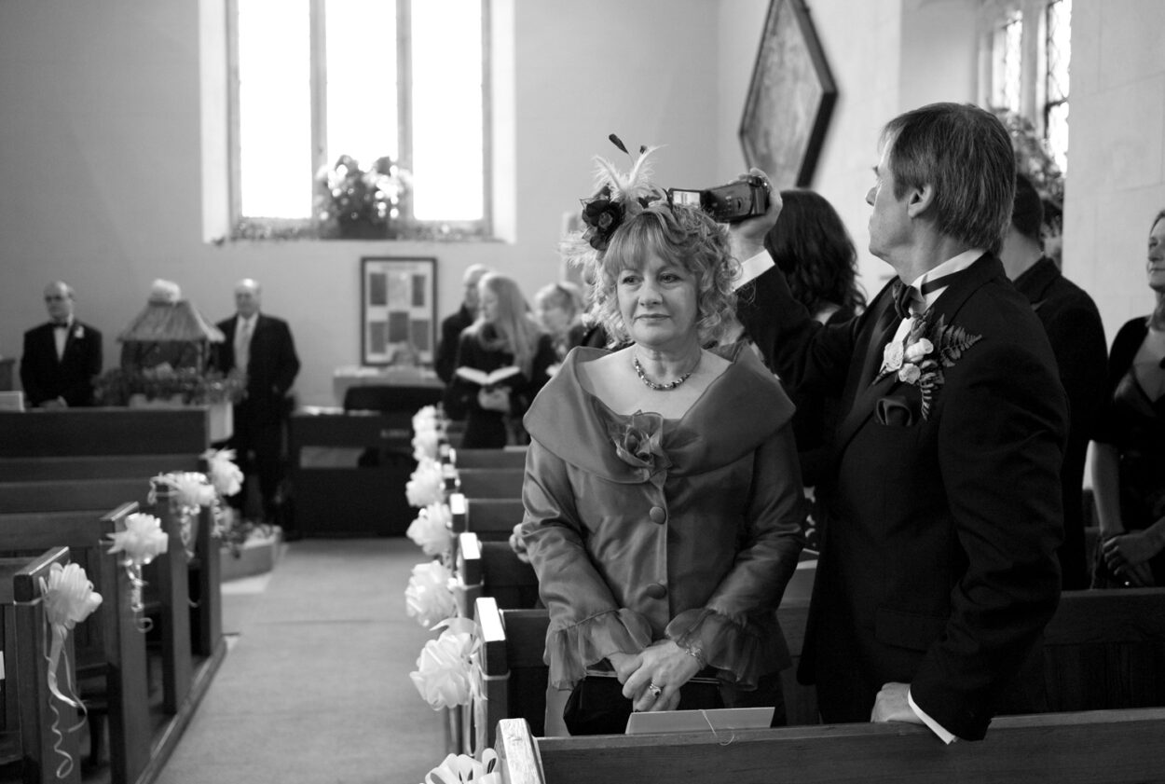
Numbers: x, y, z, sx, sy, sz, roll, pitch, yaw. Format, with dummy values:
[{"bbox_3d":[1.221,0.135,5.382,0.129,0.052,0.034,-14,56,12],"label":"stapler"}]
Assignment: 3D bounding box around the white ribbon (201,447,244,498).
[{"bbox_3d":[-1.562,0.352,5.360,0.145,0.205,0.180,0,3,-8],"label":"white ribbon"}]

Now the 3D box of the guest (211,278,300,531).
[{"bbox_3d":[-2.313,0.090,8.716,0.580,1.782,0.360,0,3,-7],"label":"guest"}]

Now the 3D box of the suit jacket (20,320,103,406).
[{"bbox_3d":[-3.642,-0.150,8.612,0.540,0.760,0.320,-1,4,-11],"label":"suit jacket"}]

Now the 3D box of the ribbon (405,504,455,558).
[{"bbox_3d":[-0.506,0.458,4.095,0.150,0.185,0.170,-1,4,-8],"label":"ribbon"}]

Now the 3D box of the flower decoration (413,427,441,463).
[{"bbox_3d":[-0.783,0.279,6.150,0.135,0.170,0.170,0,3,-8],"label":"flower decoration"}]

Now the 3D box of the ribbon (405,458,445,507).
[{"bbox_3d":[-0.613,0.358,4.839,0.150,0.200,0.170,-1,4,-8],"label":"ribbon"}]

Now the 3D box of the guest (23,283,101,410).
[{"bbox_3d":[-3.640,0.078,8.629,0.540,1.702,0.340,-1,4,-11],"label":"guest"}]

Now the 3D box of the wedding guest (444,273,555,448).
[{"bbox_3d":[-0.405,0.261,5.957,0.520,1.669,0.420,0,3,3],"label":"wedding guest"}]

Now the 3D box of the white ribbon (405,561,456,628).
[{"bbox_3d":[-0.421,0.563,3.430,0.150,0.190,0.170,-1,4,-8],"label":"white ribbon"}]

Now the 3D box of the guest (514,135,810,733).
[{"bbox_3d":[0.138,0.450,2.169,0.500,1.744,0.420,0,4,5],"label":"guest"}]

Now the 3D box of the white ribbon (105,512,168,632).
[{"bbox_3d":[-1.445,0.584,4.003,0.200,0.380,0.170,-1,4,-8],"label":"white ribbon"}]

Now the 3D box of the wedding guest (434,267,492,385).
[{"bbox_3d":[-0.591,0.159,6.984,0.520,1.770,0.360,0,3,-3],"label":"wedding guest"}]

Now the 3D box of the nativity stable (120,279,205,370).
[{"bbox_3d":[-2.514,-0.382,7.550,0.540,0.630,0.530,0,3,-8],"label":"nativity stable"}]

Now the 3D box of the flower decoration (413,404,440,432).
[{"bbox_3d":[-0.945,0.168,7.400,0.140,0.165,0.170,0,3,-8],"label":"flower decoration"}]

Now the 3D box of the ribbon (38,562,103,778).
[{"bbox_3d":[-1.267,0.687,3.050,0.120,0.520,0.165,0,3,-8],"label":"ribbon"}]

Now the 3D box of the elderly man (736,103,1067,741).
[{"bbox_3d":[0.512,0.430,2.107,0.440,1.791,0.530,-2,5,-21],"label":"elderly man"}]

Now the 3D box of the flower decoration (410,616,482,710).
[{"bbox_3d":[-0.271,0.534,2.430,0.130,0.170,0.165,0,3,-8],"label":"flower decoration"}]

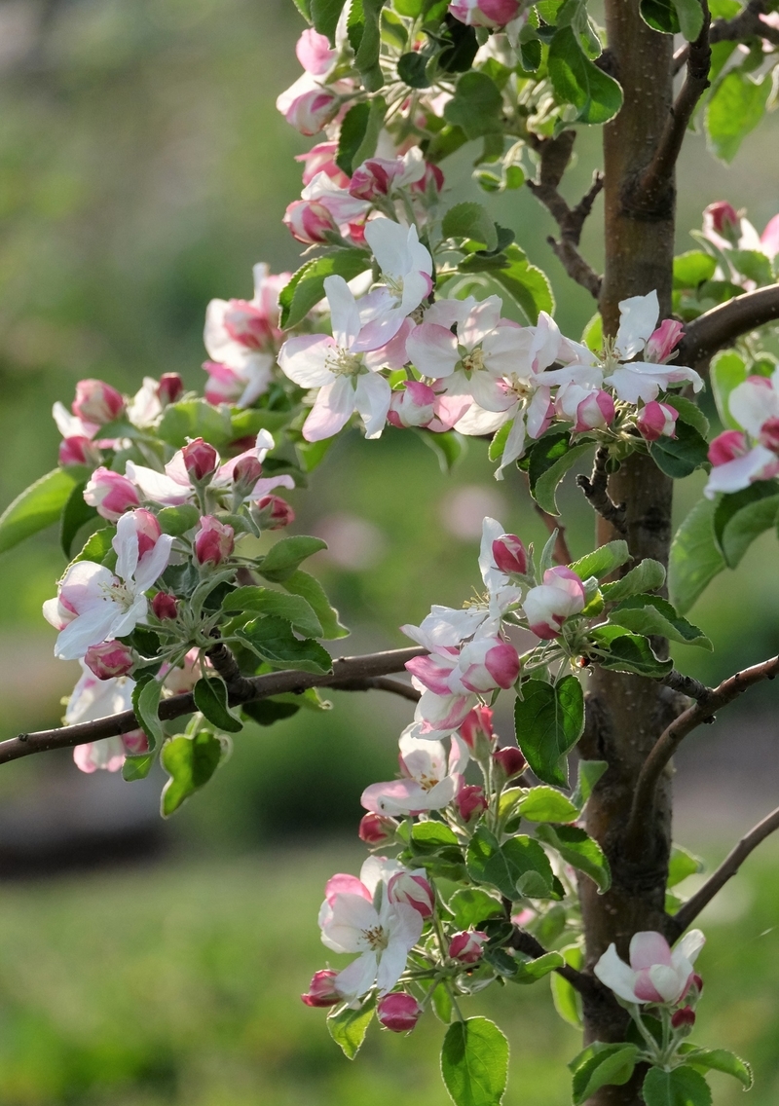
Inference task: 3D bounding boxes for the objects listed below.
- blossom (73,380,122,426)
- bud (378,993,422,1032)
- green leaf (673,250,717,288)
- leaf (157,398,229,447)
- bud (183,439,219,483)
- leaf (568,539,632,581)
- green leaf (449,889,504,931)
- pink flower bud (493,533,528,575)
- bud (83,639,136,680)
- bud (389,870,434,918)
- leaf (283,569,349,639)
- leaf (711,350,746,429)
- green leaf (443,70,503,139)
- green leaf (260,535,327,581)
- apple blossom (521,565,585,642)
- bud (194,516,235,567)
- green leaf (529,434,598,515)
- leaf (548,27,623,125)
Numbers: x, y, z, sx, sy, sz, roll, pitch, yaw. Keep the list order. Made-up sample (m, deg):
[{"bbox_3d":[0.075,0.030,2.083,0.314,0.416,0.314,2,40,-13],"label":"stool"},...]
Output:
[{"bbox_3d":[-0.093,-0.048,2.240,0.016,0.013,0.013,28,0,-12],"label":"blossom"},{"bbox_3d":[0.003,0.157,2.390,0.015,0.014,0.014,-22,-17,-34],"label":"bud"},{"bbox_3d":[0.097,-0.092,2.270,0.019,0.013,0.013,1,5,0],"label":"green leaf"},{"bbox_3d":[-0.060,-0.040,2.150,0.026,0.016,0.005,3,-37,-6],"label":"leaf"},{"bbox_3d":[-0.059,-0.029,2.190,0.011,0.014,0.011,0,12,0],"label":"bud"},{"bbox_3d":[0.063,0.002,2.105,0.023,0.006,0.013,-28,27,-9],"label":"leaf"},{"bbox_3d":[0.027,0.113,2.200,0.018,0.015,0.010,0,7,0],"label":"green leaf"},{"bbox_3d":[0.040,0.000,2.340,0.011,0.013,0.011,-15,6,0],"label":"pink flower bud"},{"bbox_3d":[-0.087,0.033,2.190,0.016,0.013,0.013,0,0,-27],"label":"bud"},{"bbox_3d":[0.007,0.106,2.180,0.013,0.015,0.013,-32,18,0],"label":"bud"},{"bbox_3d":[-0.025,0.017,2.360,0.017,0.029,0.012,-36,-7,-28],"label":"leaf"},{"bbox_3d":[0.109,-0.051,2.240,0.014,0.027,0.008,1,7,9],"label":"leaf"},{"bbox_3d":[0.029,-0.157,2.450,0.020,0.026,0.008,-5,-24,-2],"label":"green leaf"},{"bbox_3d":[-0.030,0.002,2.200,0.023,0.011,0.012,-21,9,-4],"label":"green leaf"},{"bbox_3d":[0.051,0.015,2.180,0.020,0.023,0.020,0,7,0],"label":"apple blossom"},{"bbox_3d":[-0.060,-0.004,2.390,0.014,0.017,0.014,3,9,0],"label":"bud"},{"bbox_3d":[0.060,-0.027,2.420,0.013,0.028,0.018,28,0,-33],"label":"green leaf"},{"bbox_3d":[0.065,-0.160,2.350,0.024,0.033,0.012,-11,0,-6],"label":"leaf"}]

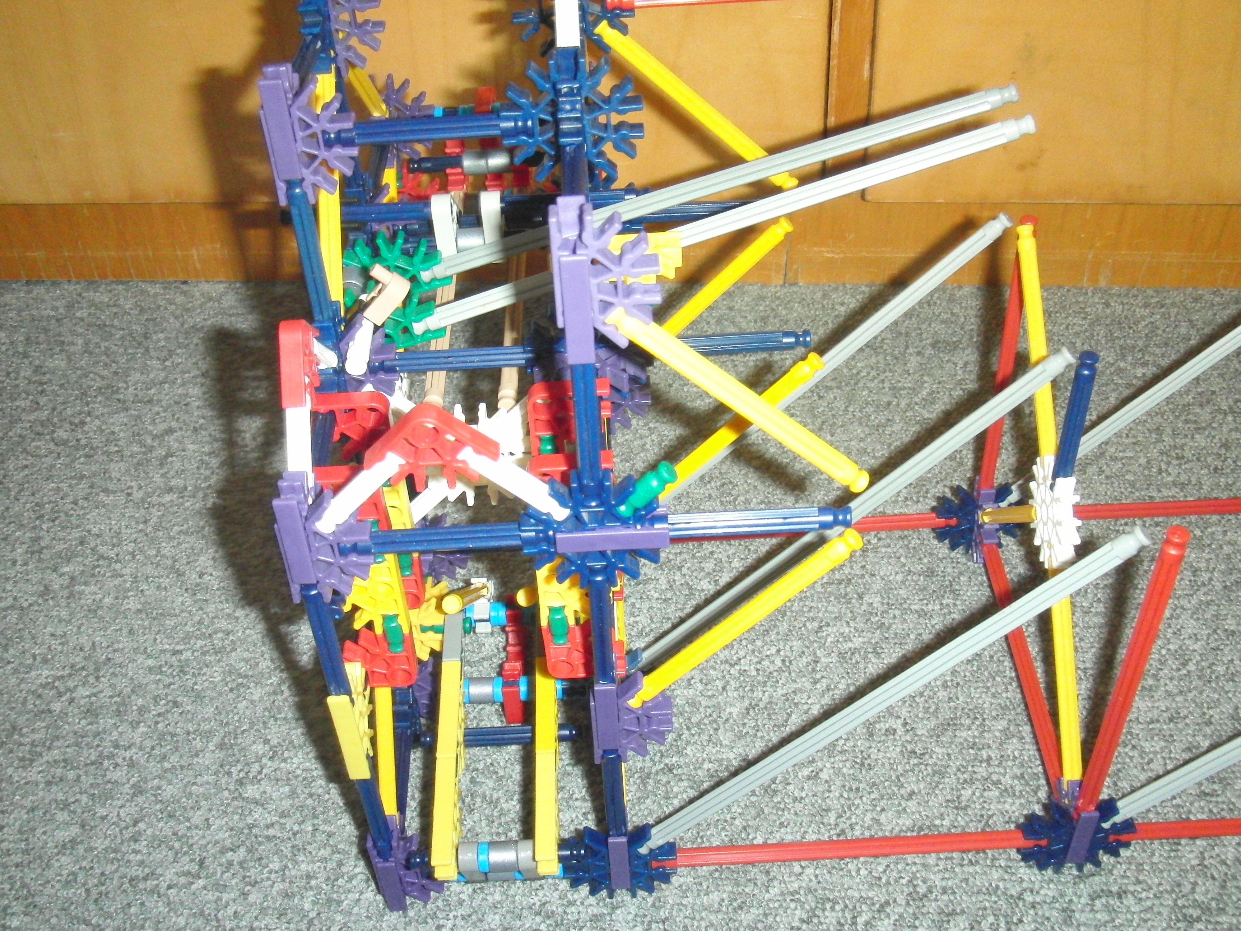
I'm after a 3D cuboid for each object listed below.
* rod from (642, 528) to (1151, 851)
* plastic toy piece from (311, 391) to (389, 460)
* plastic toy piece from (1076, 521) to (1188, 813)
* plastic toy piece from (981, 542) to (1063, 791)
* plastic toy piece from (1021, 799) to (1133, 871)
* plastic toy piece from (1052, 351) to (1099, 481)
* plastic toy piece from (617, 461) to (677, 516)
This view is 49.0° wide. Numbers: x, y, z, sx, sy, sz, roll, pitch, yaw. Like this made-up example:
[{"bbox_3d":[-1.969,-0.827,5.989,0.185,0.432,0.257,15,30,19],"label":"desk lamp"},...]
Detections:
[{"bbox_3d":[0.071,0.072,0.398,0.006,0.191,0.006,34,33,-28],"label":"rod"},{"bbox_3d":[-0.077,-0.010,0.394,0.024,0.024,0.006,-3,42,0],"label":"plastic toy piece"},{"bbox_3d":[0.147,0.066,0.397,0.006,0.130,0.006,-3,42,0],"label":"plastic toy piece"},{"bbox_3d":[0.149,0.072,0.503,0.006,0.006,0.130,-3,42,1],"label":"plastic toy piece"},{"bbox_3d":[0.150,0.121,0.447,0.036,0.036,0.006,-3,42,0],"label":"plastic toy piece"},{"bbox_3d":[0.143,-0.012,0.428,0.006,0.054,0.006,-3,41,1],"label":"plastic toy piece"},{"bbox_3d":[0.006,0.006,0.339,0.006,0.017,0.006,31,33,-26],"label":"plastic toy piece"}]

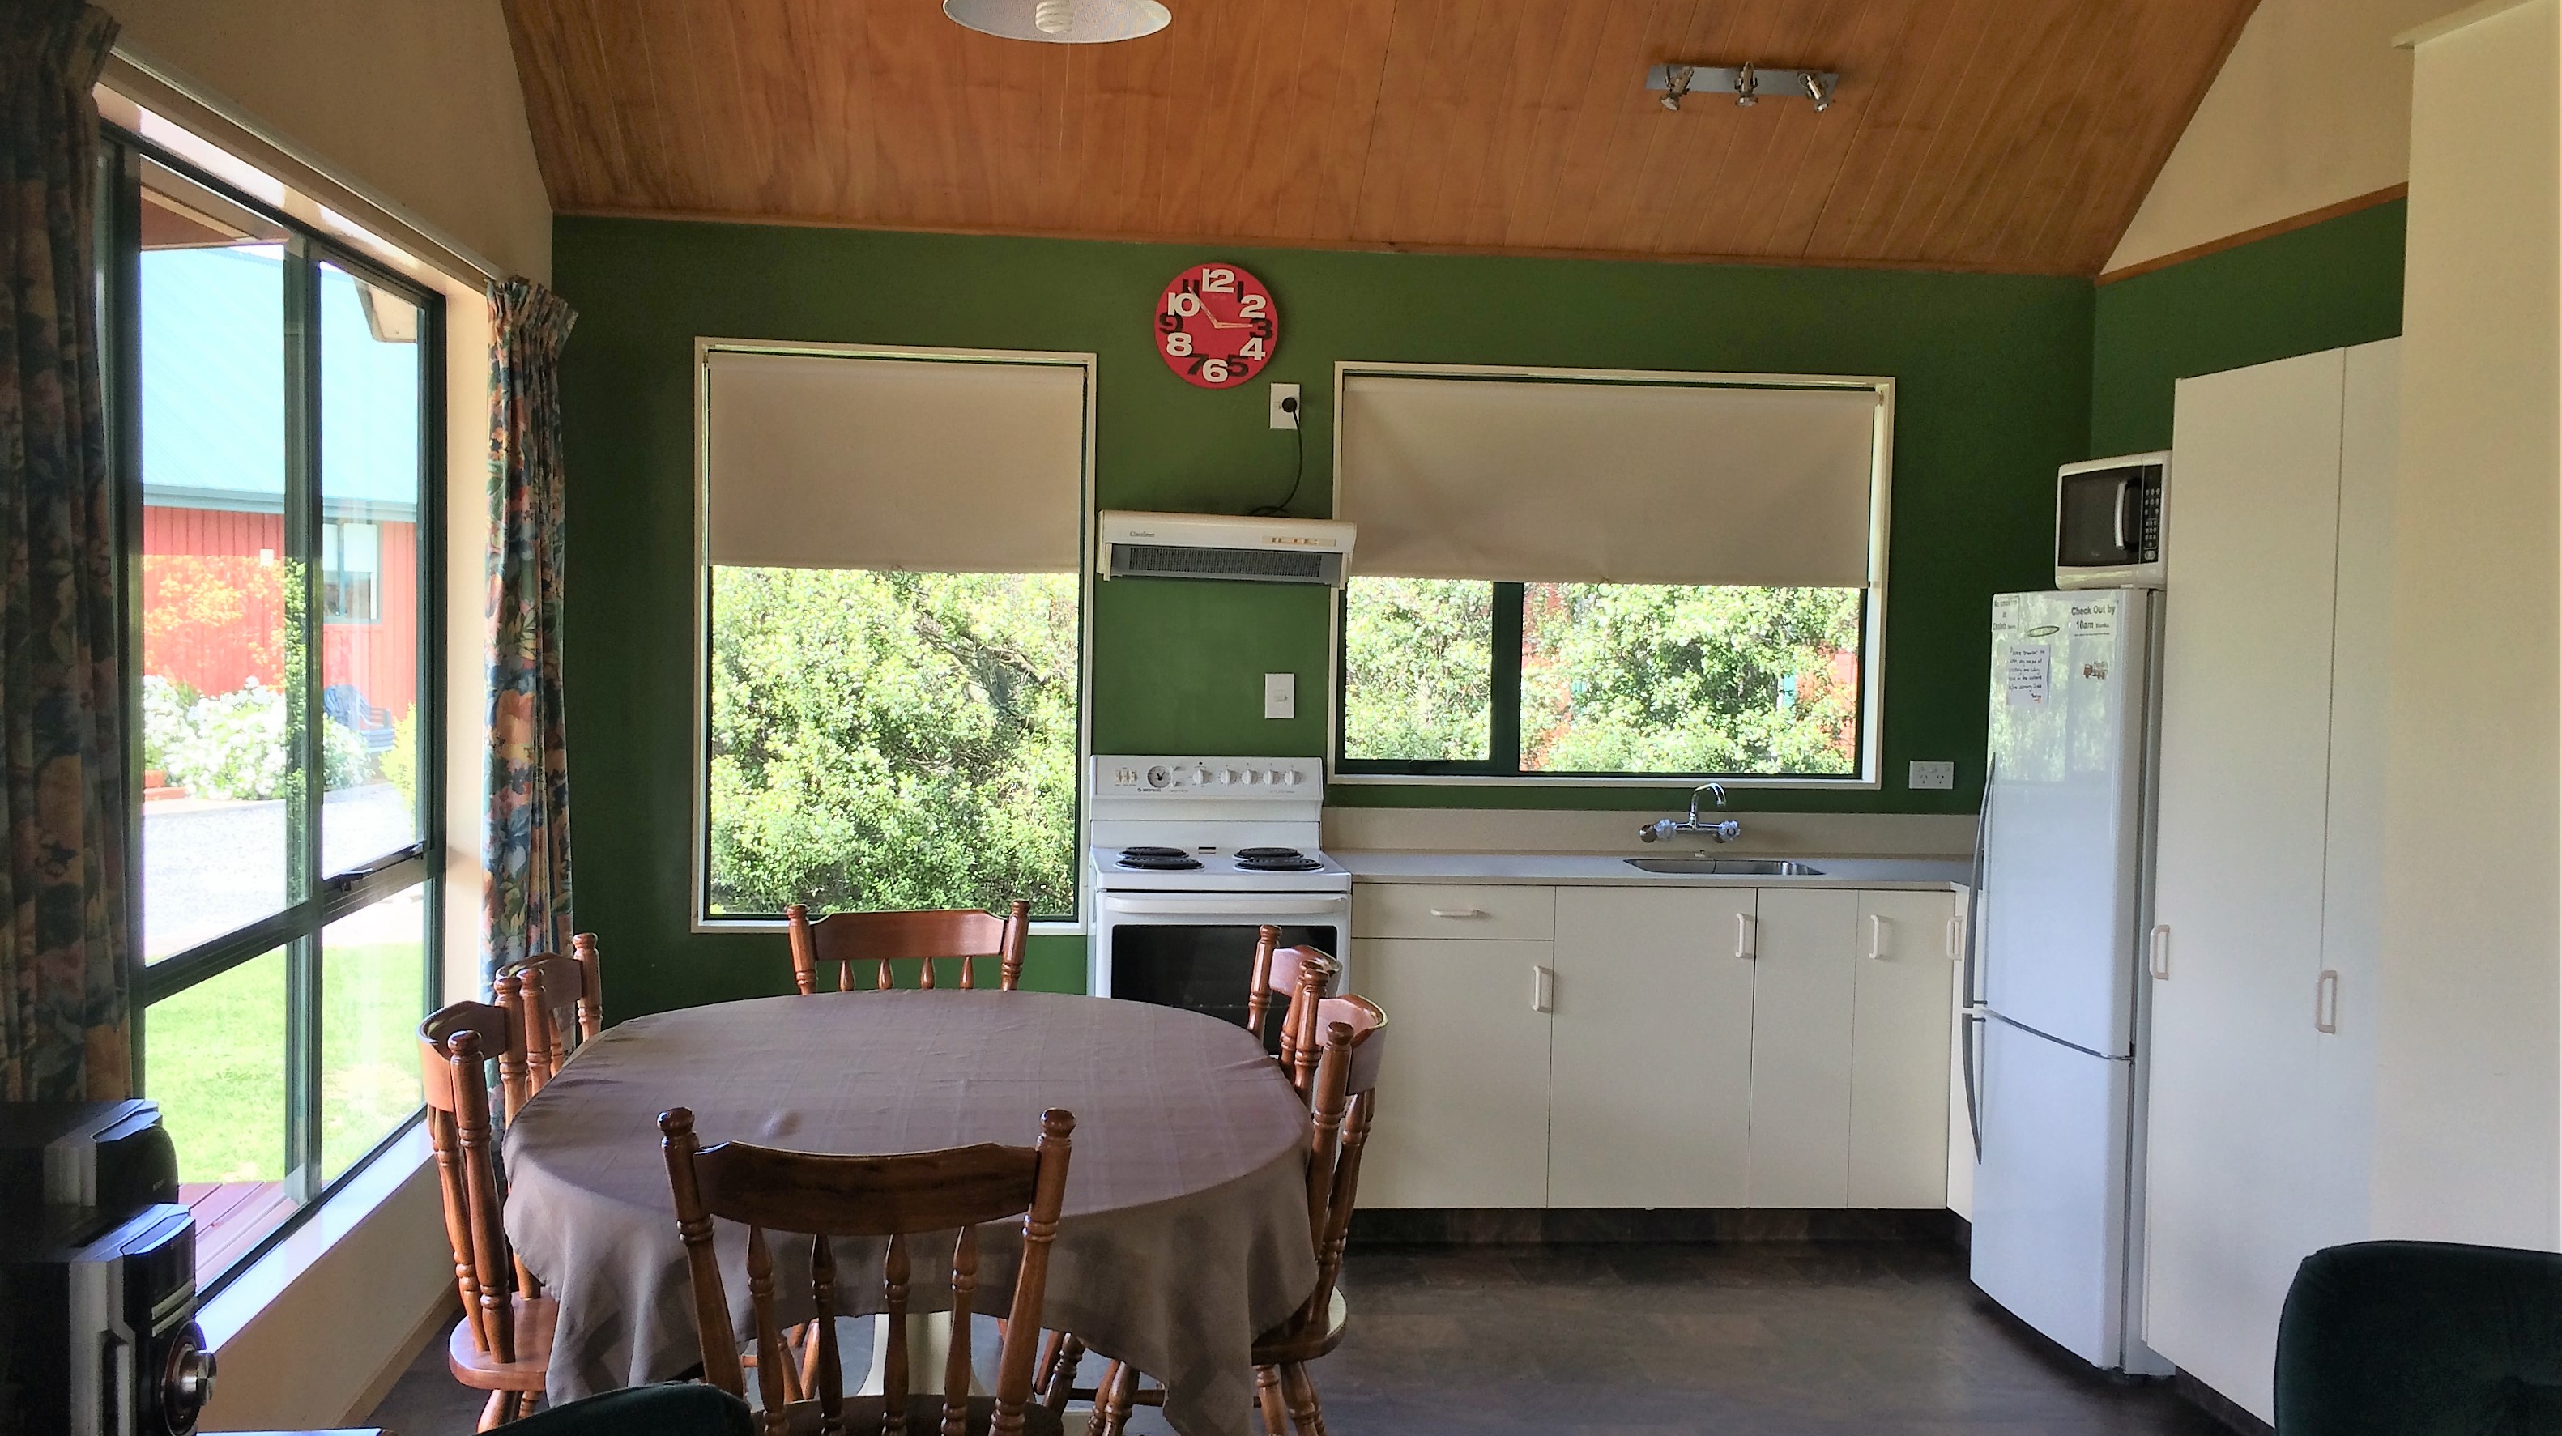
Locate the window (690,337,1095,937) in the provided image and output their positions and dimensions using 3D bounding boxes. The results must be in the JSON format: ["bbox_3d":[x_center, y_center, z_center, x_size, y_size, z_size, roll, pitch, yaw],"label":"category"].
[{"bbox_3d":[-0.987,-0.194,5.493,0.991,1.484,0.101,1,3,-6],"label":"window"}]

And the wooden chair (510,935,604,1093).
[{"bbox_3d":[-1.082,0.876,3.724,0.490,0.940,0.450,1,3,-7],"label":"wooden chair"}]

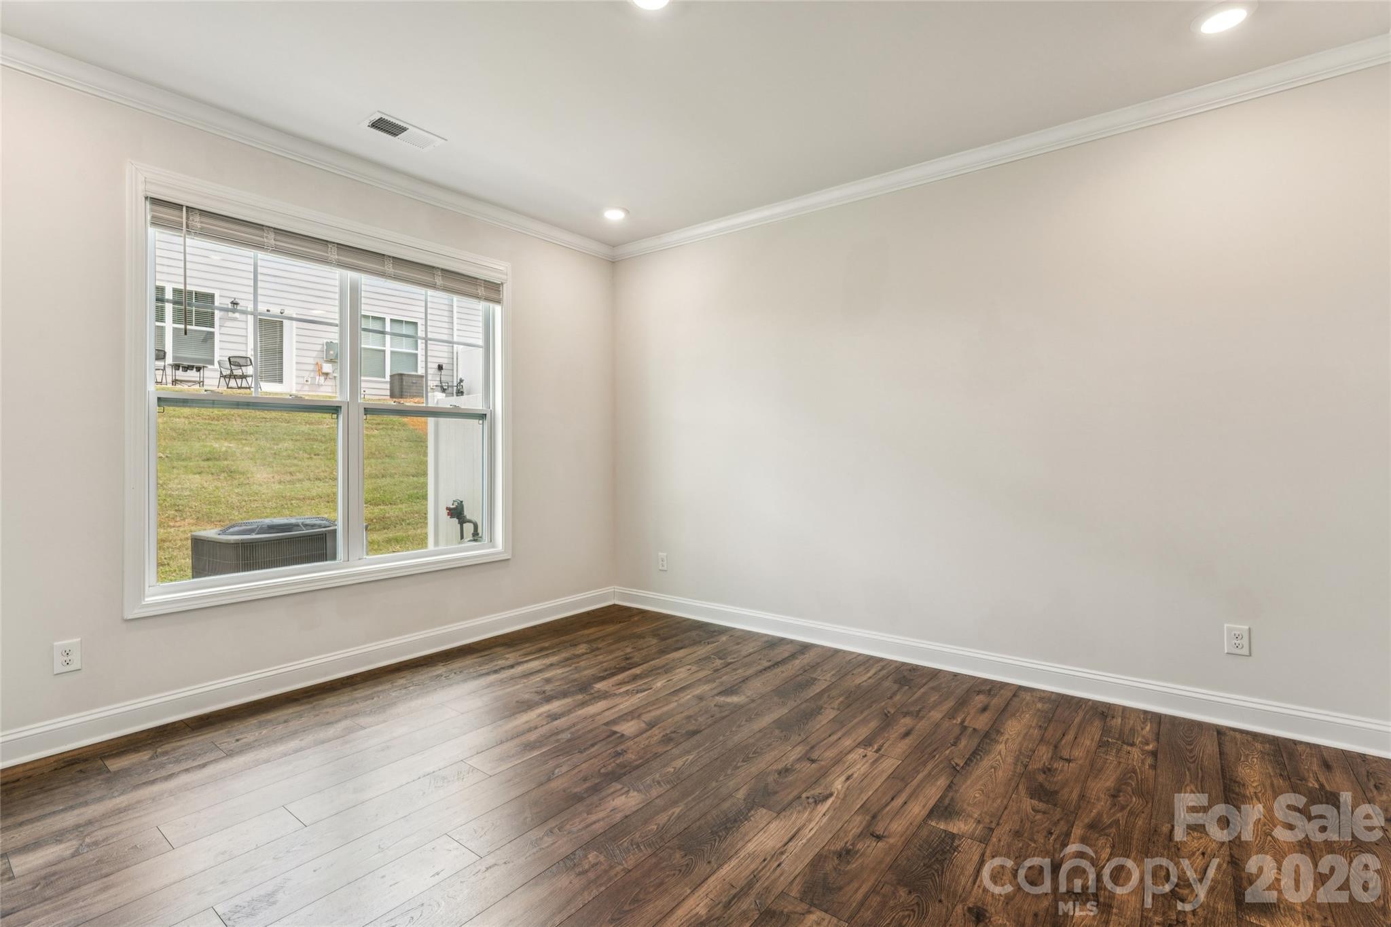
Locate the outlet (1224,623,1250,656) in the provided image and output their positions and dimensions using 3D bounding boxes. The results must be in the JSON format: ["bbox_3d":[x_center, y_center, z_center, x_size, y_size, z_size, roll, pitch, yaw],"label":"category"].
[{"bbox_3d":[2.270,0.742,2.585,0.079,0.124,0.010,0,1,38],"label":"outlet"}]

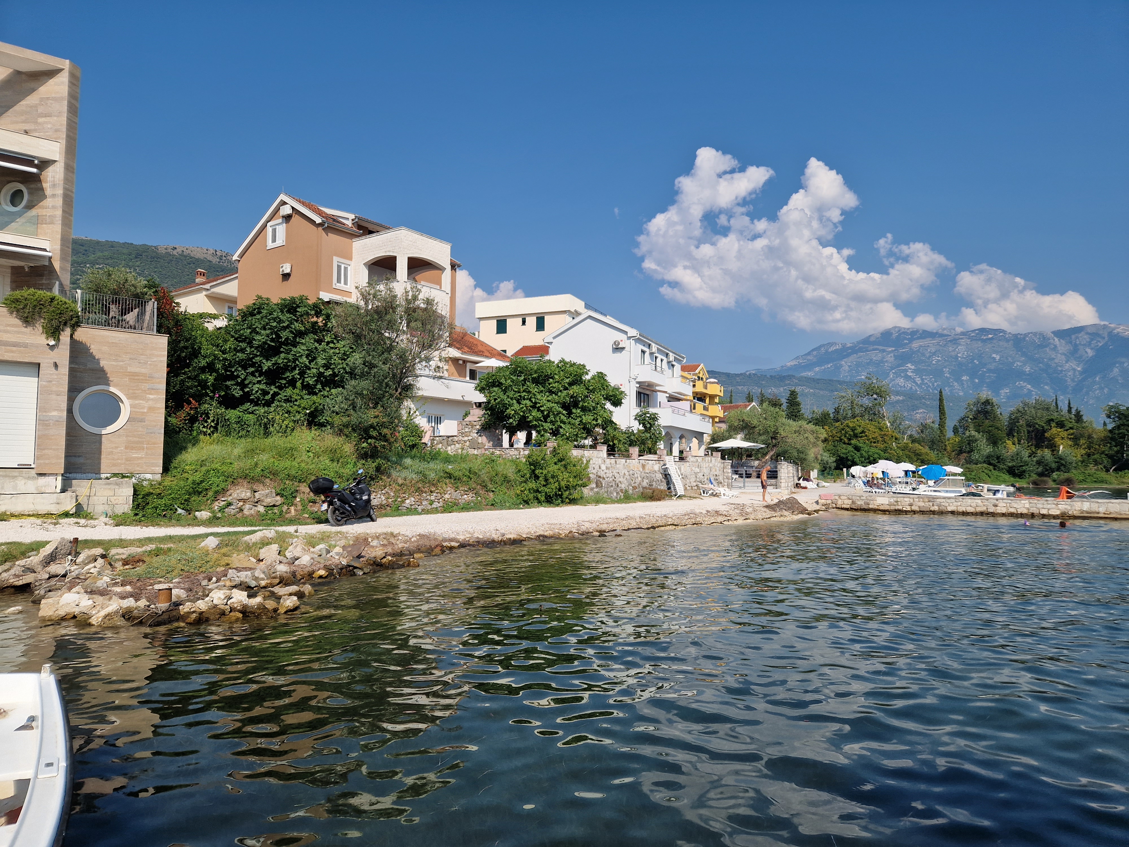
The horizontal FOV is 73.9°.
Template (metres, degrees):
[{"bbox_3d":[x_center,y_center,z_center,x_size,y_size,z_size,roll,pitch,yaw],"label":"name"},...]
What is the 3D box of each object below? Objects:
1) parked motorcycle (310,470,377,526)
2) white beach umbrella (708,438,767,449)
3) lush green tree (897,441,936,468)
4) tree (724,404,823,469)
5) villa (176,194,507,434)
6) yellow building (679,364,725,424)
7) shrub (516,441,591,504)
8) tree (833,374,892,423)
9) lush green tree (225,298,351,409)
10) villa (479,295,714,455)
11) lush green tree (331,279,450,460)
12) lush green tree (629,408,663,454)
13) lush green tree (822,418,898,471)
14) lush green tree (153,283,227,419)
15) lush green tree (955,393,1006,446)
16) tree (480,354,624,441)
[{"bbox_3d":[-5.714,1.927,19.400,0.780,1.330,2.100,-1,-4,17],"label":"parked motorcycle"},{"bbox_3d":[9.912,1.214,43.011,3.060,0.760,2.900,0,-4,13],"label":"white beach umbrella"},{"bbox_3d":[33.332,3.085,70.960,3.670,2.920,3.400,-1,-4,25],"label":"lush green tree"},{"bbox_3d":[12.967,0.978,46.533,6.180,4.430,5.600,-1,-4,16],"label":"tree"},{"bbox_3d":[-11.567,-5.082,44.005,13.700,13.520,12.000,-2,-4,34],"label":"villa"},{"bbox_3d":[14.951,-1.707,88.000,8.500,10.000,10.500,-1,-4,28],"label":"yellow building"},{"bbox_3d":[-0.403,1.876,28.539,2.860,2.380,2.600,1,-3,-1],"label":"shrub"},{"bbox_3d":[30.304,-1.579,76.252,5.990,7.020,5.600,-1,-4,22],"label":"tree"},{"bbox_3d":[-9.146,-2.031,24.500,4.100,4.100,3.600,2,-4,-20],"label":"lush green tree"},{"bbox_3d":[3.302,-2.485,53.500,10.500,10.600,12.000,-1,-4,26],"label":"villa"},{"bbox_3d":[-5.835,-1.690,25.000,3.800,5.800,3.500,1,-3,-13],"label":"lush green tree"},{"bbox_3d":[4.483,0.506,41.000,2.000,2.750,2.000,0,-3,6],"label":"lush green tree"},{"bbox_3d":[26.790,2.034,68.015,6.960,4.960,6.200,-1,-4,21],"label":"lush green tree"},{"bbox_3d":[-12.200,-2.088,24.500,2.400,4.400,2.500,2,-4,-26],"label":"lush green tree"},{"bbox_3d":[55.438,-0.176,100.000,7.000,7.600,7.000,-1,-4,29],"label":"lush green tree"},{"bbox_3d":[-0.665,-0.984,35.325,6.910,4.420,6.000,1,-3,-1],"label":"tree"}]

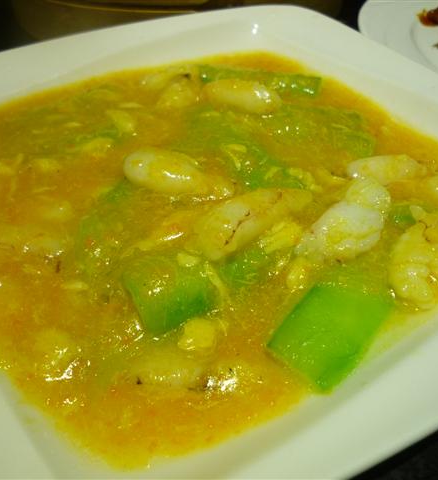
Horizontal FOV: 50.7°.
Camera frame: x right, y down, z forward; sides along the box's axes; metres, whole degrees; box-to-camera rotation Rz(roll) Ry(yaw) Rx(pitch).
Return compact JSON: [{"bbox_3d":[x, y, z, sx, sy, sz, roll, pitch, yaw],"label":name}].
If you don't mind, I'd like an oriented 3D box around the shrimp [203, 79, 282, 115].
[{"bbox_3d":[0.013,-0.082,0.264,0.045,0.018,0.020,13,47,10],"label":"shrimp"}]

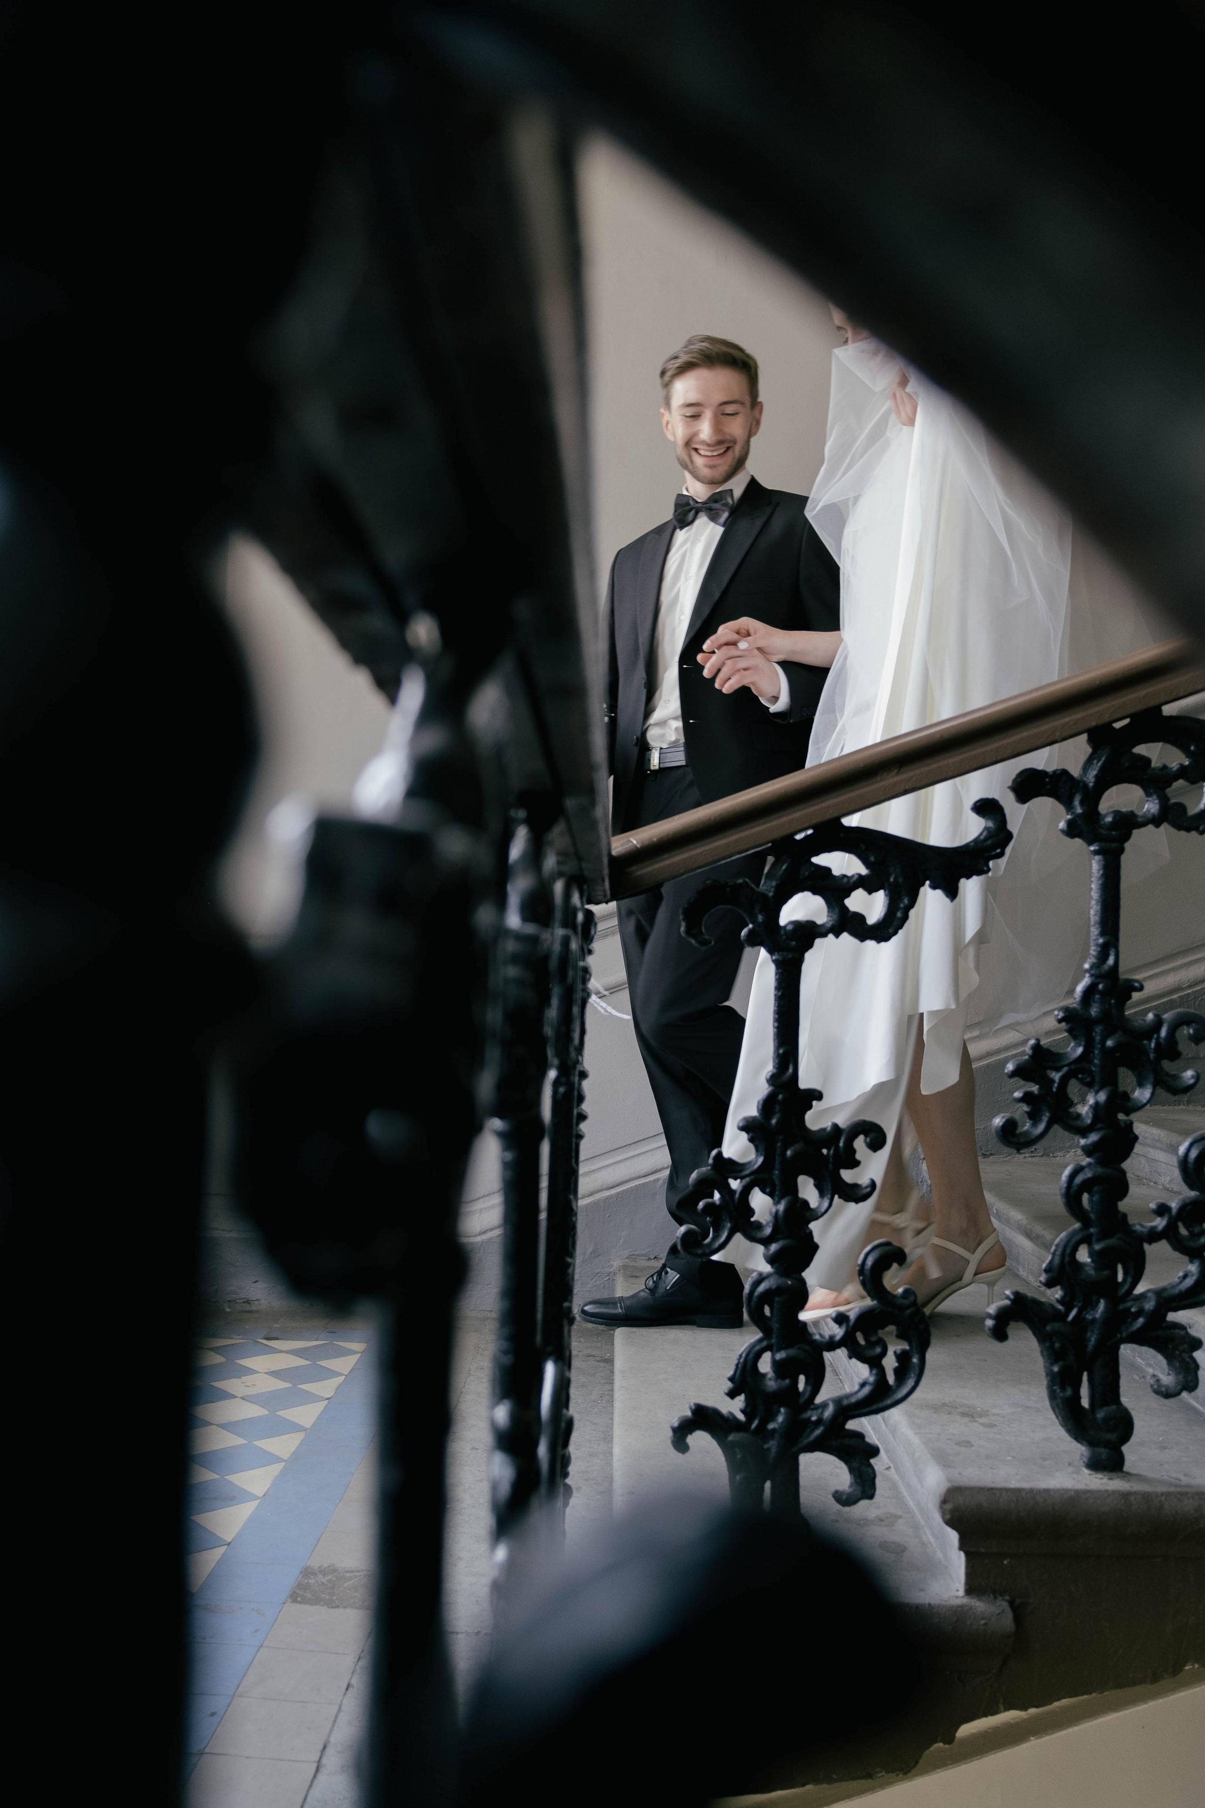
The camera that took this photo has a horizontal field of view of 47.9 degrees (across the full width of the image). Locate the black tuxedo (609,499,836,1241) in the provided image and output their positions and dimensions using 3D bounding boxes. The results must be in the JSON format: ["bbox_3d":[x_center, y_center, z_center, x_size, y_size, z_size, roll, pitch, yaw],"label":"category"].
[{"bbox_3d":[0.225,-0.095,2.470,0.520,1.390,0.400,-2,-5,38],"label":"black tuxedo"}]

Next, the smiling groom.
[{"bbox_3d":[0.205,-0.148,2.460,0.540,1.800,0.470,-2,-5,38],"label":"smiling groom"}]

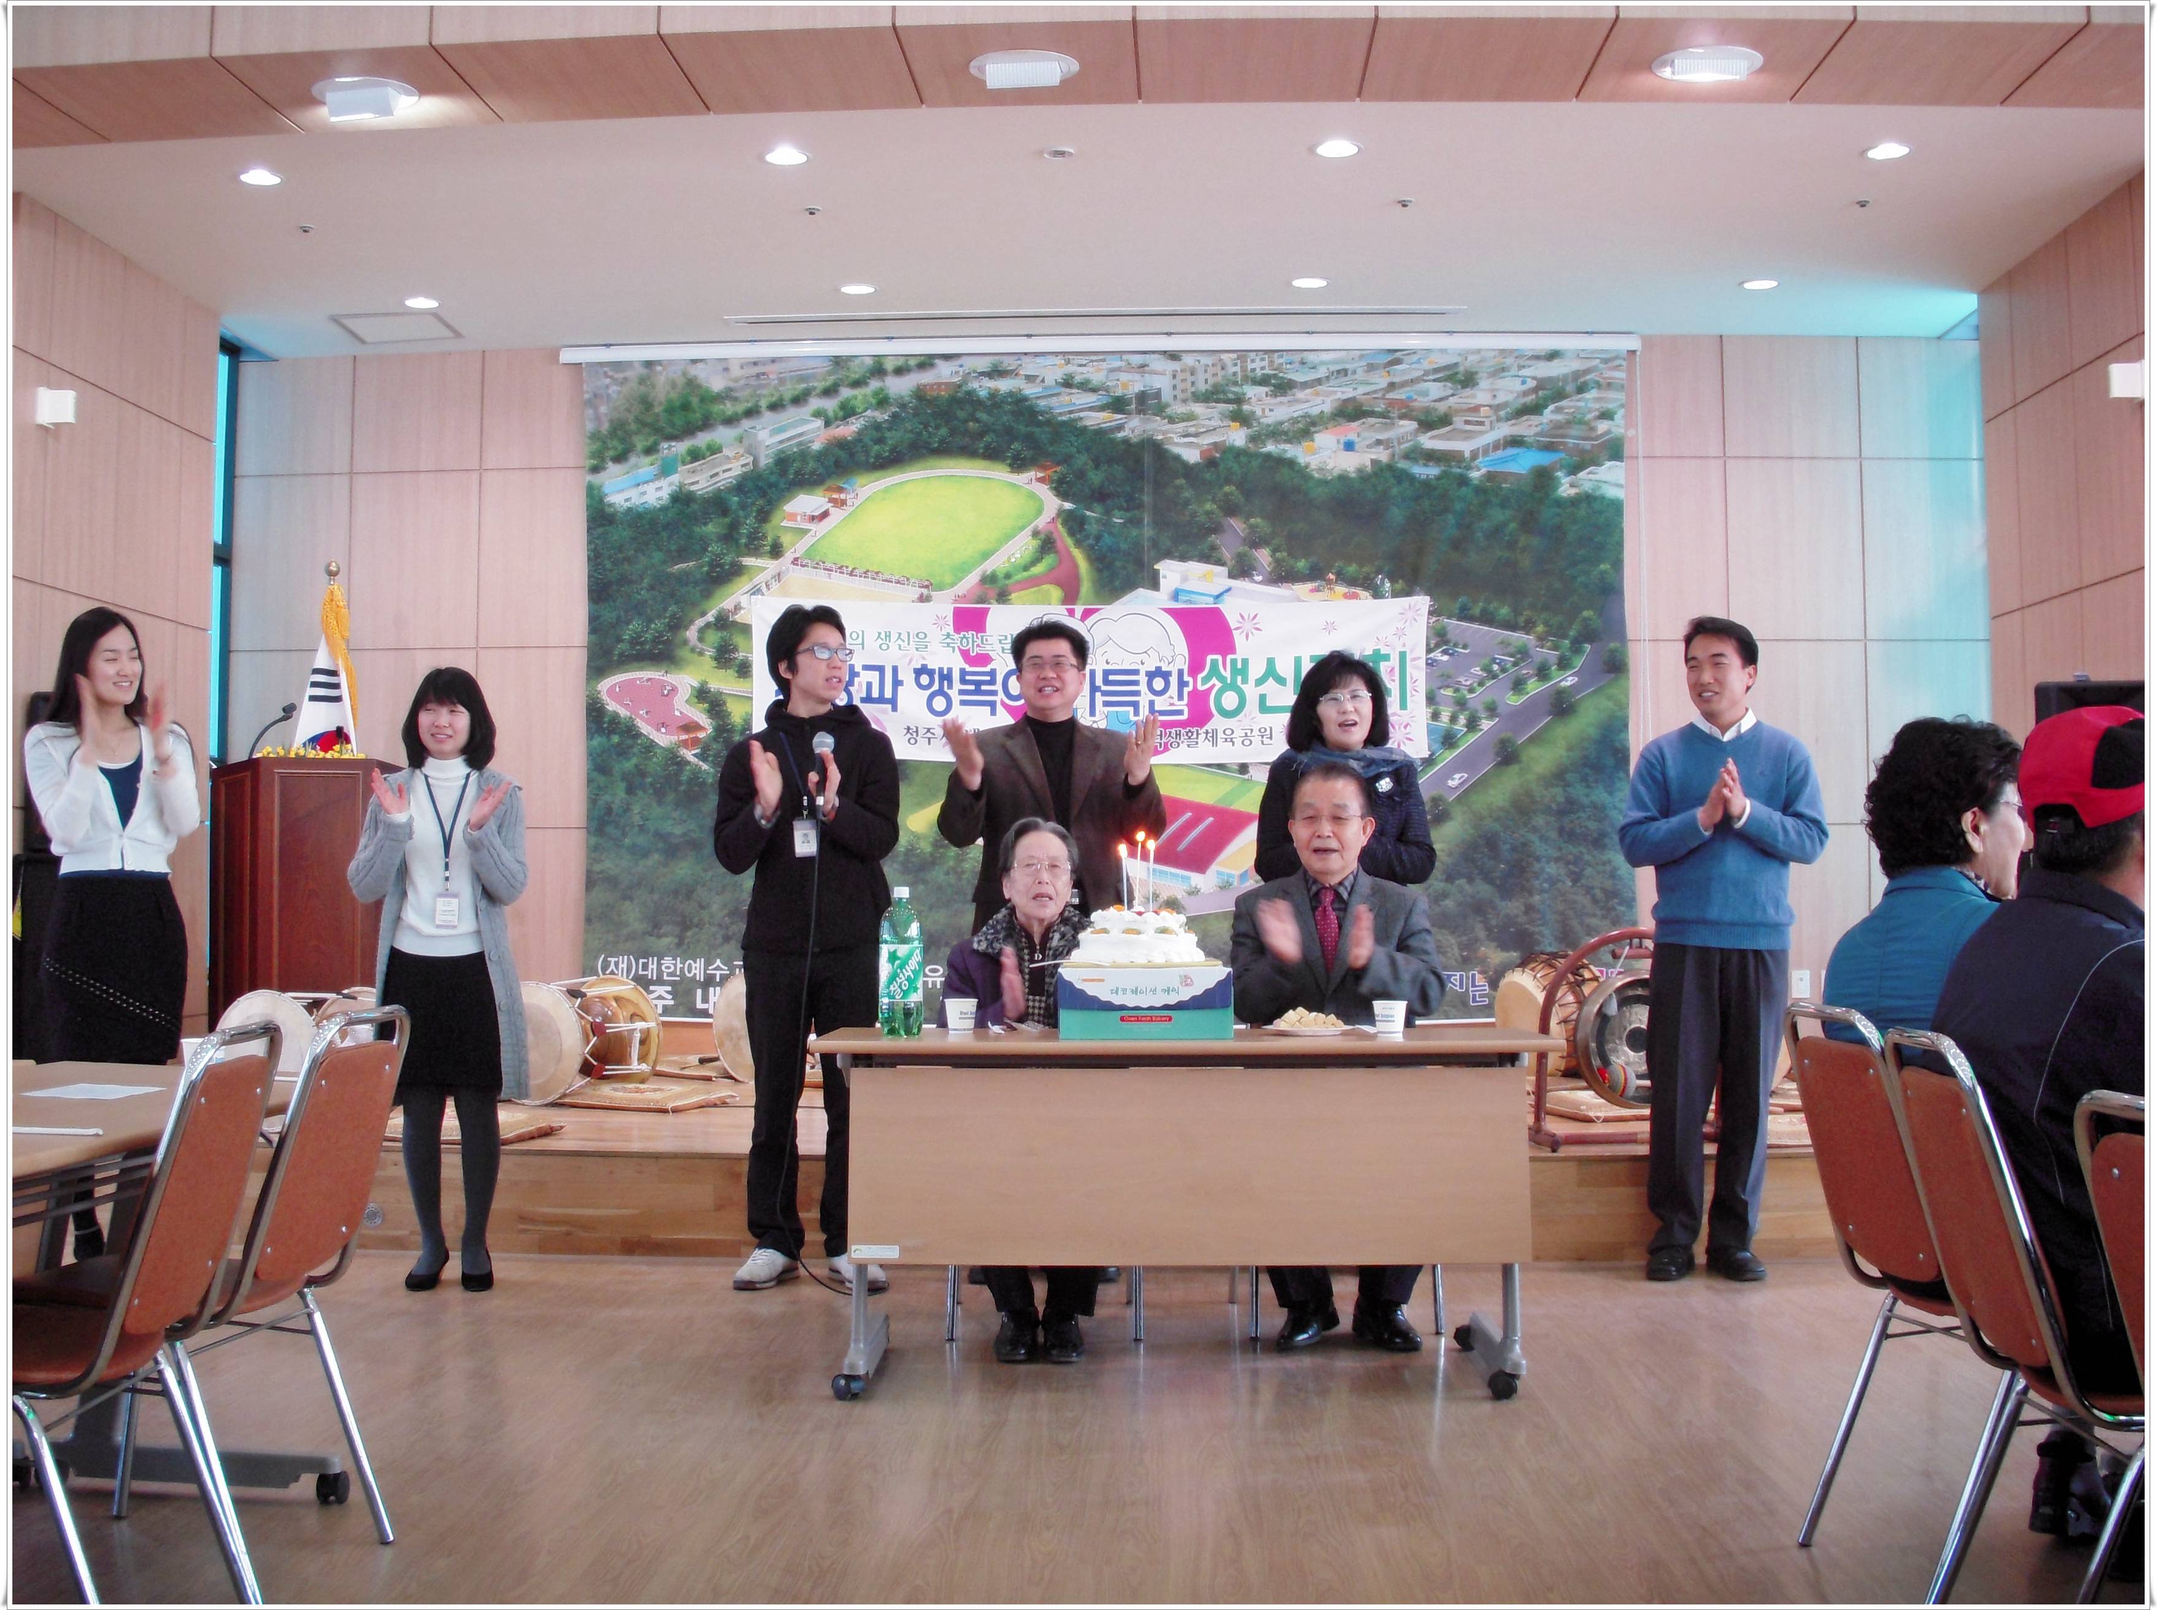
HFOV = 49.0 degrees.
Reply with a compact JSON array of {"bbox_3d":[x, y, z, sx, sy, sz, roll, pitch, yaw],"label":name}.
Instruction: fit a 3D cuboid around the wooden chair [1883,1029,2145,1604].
[{"bbox_3d":[1.315,0.705,2.930,0.540,0.850,0.440,0,-2,3],"label":"wooden chair"}]

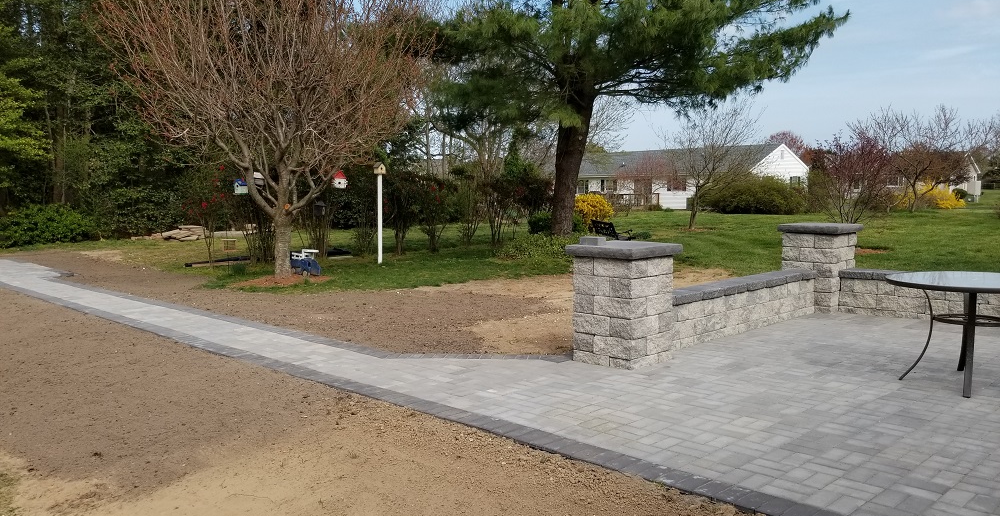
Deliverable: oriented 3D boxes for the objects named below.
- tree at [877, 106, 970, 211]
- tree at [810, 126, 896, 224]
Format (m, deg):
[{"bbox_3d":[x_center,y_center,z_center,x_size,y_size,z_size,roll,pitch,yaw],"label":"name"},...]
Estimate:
[{"bbox_3d":[22.454,-5.292,39.761,4.600,5.600,4.500,2,6,29],"label":"tree"},{"bbox_3d":[7.956,-1.551,16.883,1.850,2.750,1.850,1,5,25],"label":"tree"}]

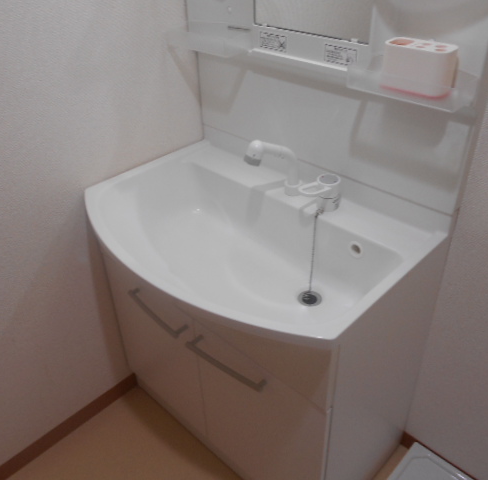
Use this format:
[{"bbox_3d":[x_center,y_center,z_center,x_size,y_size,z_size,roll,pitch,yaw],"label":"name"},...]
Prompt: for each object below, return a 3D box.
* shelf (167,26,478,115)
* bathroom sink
[{"bbox_3d":[0.100,-0.377,0.982,0.745,0.046,0.110,28,46,36],"label":"shelf"},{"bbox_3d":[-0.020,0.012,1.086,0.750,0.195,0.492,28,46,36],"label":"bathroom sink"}]

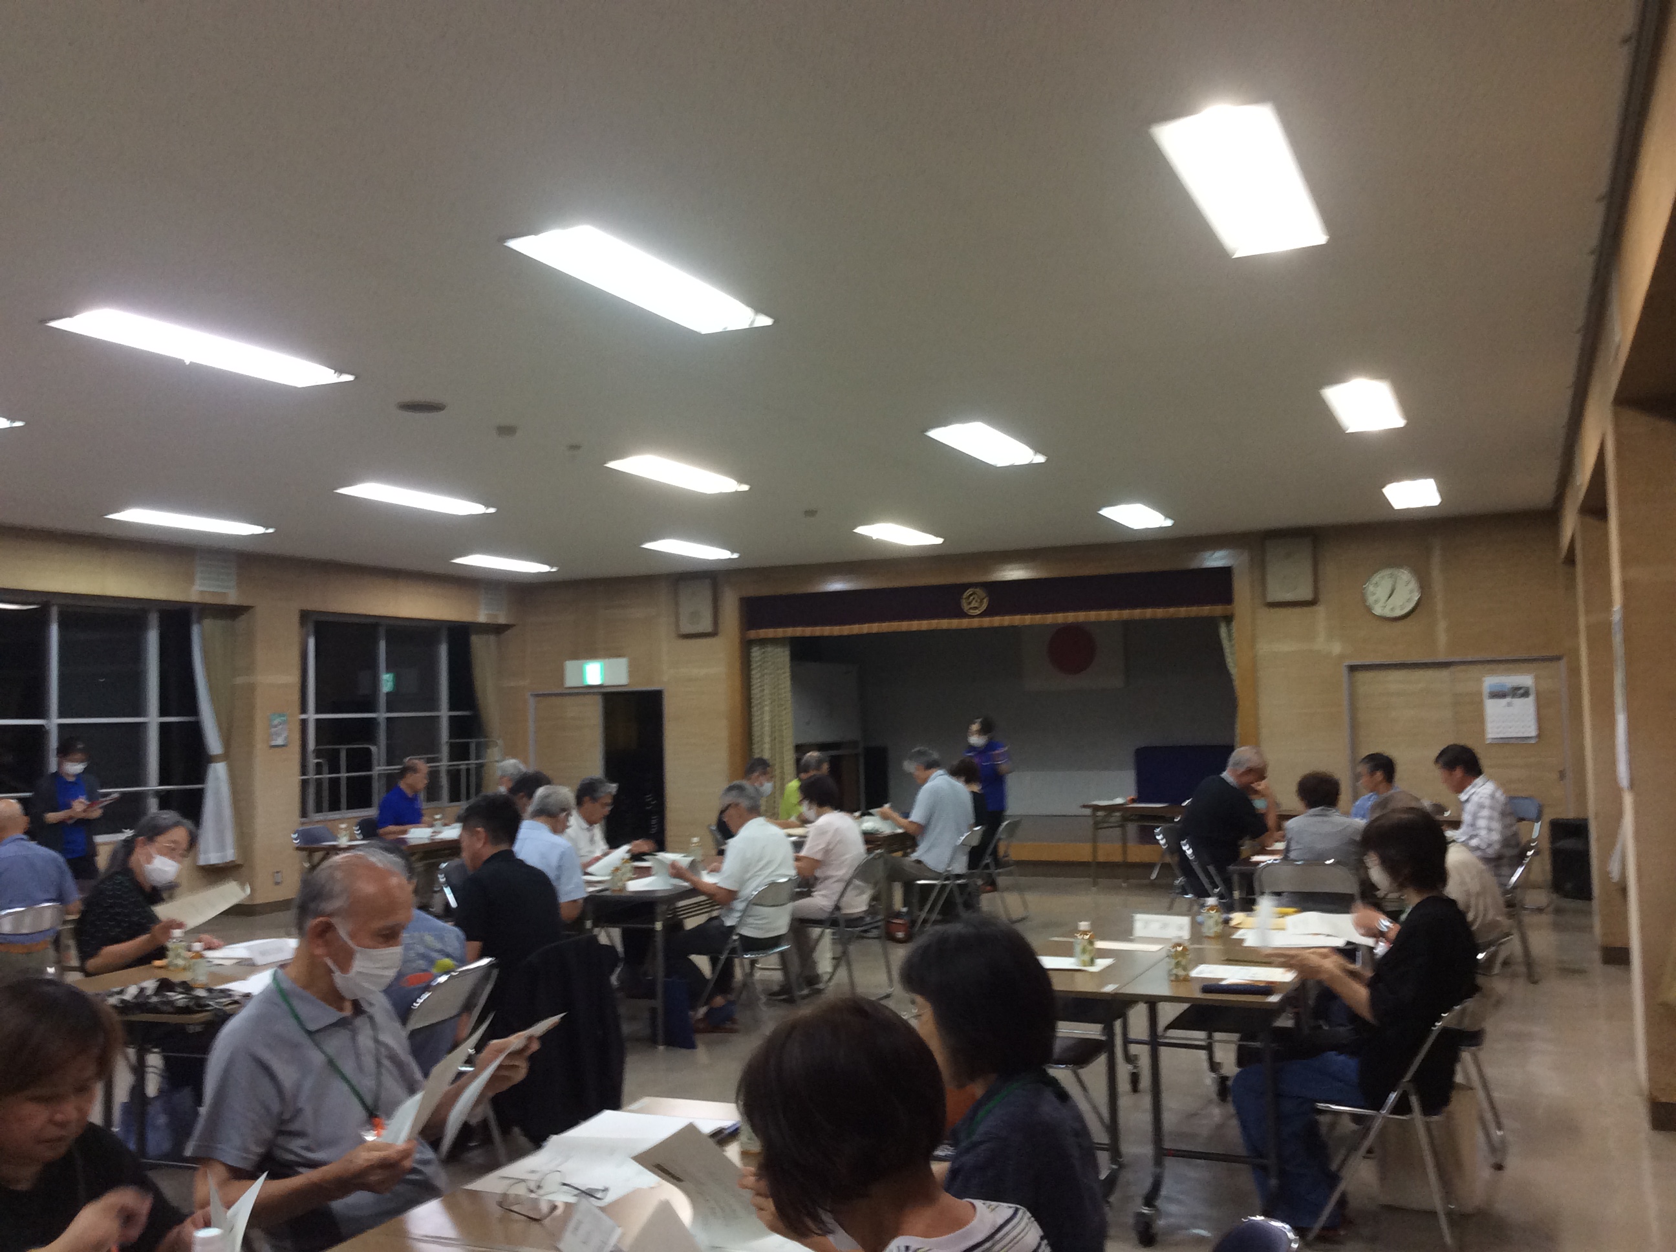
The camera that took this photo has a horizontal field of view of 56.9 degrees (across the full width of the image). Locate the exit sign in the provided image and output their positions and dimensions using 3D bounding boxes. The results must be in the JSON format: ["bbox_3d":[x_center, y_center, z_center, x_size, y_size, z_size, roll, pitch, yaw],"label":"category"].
[{"bbox_3d":[-2.447,0.482,15.793,0.767,0.273,0.070,-3,-4,24],"label":"exit sign"}]

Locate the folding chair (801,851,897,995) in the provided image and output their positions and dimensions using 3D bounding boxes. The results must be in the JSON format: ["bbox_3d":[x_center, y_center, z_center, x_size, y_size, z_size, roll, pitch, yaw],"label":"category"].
[{"bbox_3d":[0.041,1.627,8.426,0.470,0.750,0.450,-3,-4,21],"label":"folding chair"}]

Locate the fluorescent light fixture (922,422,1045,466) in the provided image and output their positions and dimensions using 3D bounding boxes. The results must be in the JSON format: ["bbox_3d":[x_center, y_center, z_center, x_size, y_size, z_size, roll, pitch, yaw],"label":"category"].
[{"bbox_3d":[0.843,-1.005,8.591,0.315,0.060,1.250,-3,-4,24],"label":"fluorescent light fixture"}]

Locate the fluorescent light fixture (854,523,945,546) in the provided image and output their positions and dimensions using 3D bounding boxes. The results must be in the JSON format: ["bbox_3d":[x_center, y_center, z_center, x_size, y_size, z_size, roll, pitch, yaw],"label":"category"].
[{"bbox_3d":[0.534,-0.760,12.936,0.310,0.090,1.250,-3,-4,24],"label":"fluorescent light fixture"}]

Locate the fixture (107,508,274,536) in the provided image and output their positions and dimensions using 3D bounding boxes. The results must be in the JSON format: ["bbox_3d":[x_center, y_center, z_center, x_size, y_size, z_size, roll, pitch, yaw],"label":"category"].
[{"bbox_3d":[-4.496,-0.737,10.788,0.300,0.080,1.260,-3,-4,24],"label":"fixture"}]

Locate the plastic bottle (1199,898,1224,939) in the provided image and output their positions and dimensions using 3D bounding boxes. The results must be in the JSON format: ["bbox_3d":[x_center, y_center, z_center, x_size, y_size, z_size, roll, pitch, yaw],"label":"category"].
[{"bbox_3d":[1.273,0.991,5.281,0.065,0.134,0.065,-3,-4,24],"label":"plastic bottle"}]

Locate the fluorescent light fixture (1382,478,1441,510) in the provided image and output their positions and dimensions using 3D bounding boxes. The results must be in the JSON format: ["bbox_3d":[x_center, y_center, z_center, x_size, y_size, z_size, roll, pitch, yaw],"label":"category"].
[{"bbox_3d":[4.044,-0.939,10.892,0.300,0.080,1.260,-3,-4,24],"label":"fluorescent light fixture"}]

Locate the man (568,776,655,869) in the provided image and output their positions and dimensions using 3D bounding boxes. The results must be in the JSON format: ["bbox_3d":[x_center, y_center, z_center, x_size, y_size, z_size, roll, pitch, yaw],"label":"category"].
[{"bbox_3d":[-1.180,1.400,8.251,0.740,1.190,0.500,-3,-4,26],"label":"man"}]

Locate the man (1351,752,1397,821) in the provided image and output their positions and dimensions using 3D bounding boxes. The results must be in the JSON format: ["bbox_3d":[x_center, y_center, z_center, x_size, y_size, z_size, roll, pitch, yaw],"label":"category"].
[{"bbox_3d":[3.332,1.390,9.896,0.720,1.170,0.490,-3,-4,24],"label":"man"}]

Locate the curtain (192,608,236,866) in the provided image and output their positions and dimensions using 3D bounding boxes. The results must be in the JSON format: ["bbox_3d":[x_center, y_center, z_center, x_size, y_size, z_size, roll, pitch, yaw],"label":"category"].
[{"bbox_3d":[-5.053,0.879,12.548,0.170,2.060,0.380,-3,-4,24],"label":"curtain"}]

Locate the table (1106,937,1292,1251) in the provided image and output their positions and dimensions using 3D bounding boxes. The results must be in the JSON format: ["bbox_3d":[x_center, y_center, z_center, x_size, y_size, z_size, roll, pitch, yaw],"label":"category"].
[{"bbox_3d":[1.363,1.423,5.106,0.450,0.700,1.800,-3,-4,24],"label":"table"}]

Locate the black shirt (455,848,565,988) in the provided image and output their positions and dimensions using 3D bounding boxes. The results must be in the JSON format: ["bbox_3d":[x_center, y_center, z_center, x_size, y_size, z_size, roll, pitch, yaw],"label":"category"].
[{"bbox_3d":[-1.174,1.098,5.518,0.300,0.590,0.460,-4,-4,39],"label":"black shirt"}]

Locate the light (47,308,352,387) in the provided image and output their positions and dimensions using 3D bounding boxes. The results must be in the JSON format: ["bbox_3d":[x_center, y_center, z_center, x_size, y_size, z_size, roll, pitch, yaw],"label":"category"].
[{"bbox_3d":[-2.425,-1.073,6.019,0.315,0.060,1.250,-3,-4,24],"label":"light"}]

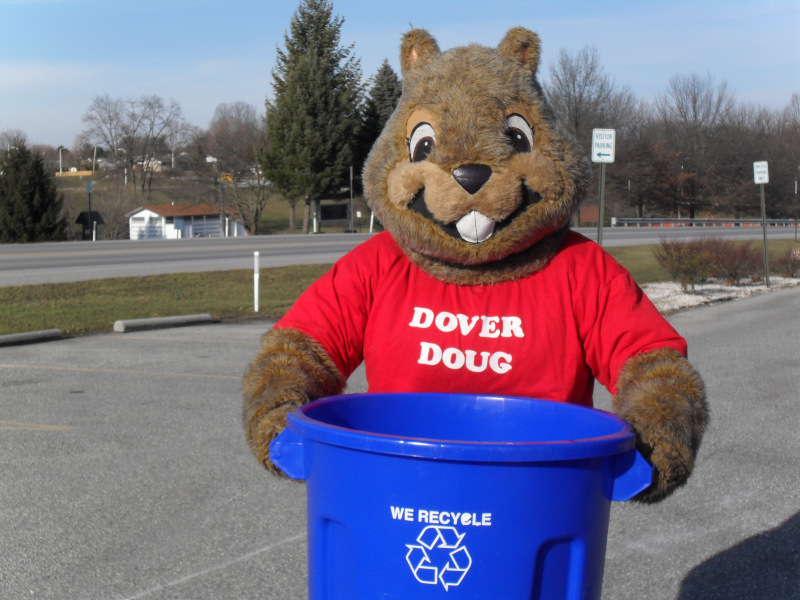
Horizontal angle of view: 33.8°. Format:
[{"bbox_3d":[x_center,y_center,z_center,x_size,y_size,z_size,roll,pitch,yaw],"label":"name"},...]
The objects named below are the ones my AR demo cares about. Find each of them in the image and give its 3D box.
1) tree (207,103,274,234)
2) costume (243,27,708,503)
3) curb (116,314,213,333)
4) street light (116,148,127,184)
[{"bbox_3d":[-12.634,-10.561,105.000,5.400,10.700,5.200,0,4,0],"label":"tree"},{"bbox_3d":[0.150,0.377,2.692,0.860,1.920,0.850,0,4,3],"label":"costume"},{"bbox_3d":[-3.028,0.301,16.900,0.170,0.140,1.830,2,5,32],"label":"curb"},{"bbox_3d":[-58.140,-27.869,275.000,1.900,7.500,0.400,0,4,0],"label":"street light"}]

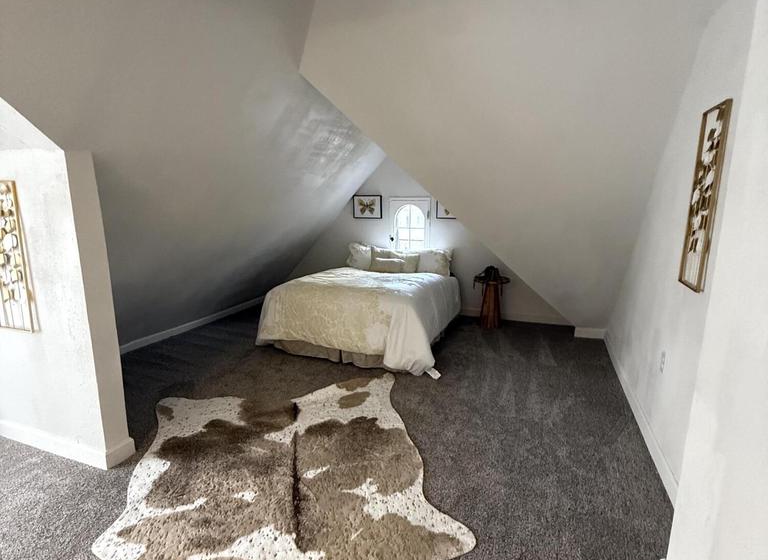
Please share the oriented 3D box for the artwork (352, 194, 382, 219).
[{"bbox_3d":[-0.230,-1.038,5.918,0.450,0.325,0.025,5,11,21],"label":"artwork"}]

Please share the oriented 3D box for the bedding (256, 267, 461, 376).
[{"bbox_3d":[-0.111,0.275,4.819,1.670,0.670,2.100,5,11,21],"label":"bedding"}]

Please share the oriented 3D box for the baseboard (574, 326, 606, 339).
[{"bbox_3d":[2.348,0.608,4.713,0.315,0.120,0.020,5,11,21],"label":"baseboard"}]

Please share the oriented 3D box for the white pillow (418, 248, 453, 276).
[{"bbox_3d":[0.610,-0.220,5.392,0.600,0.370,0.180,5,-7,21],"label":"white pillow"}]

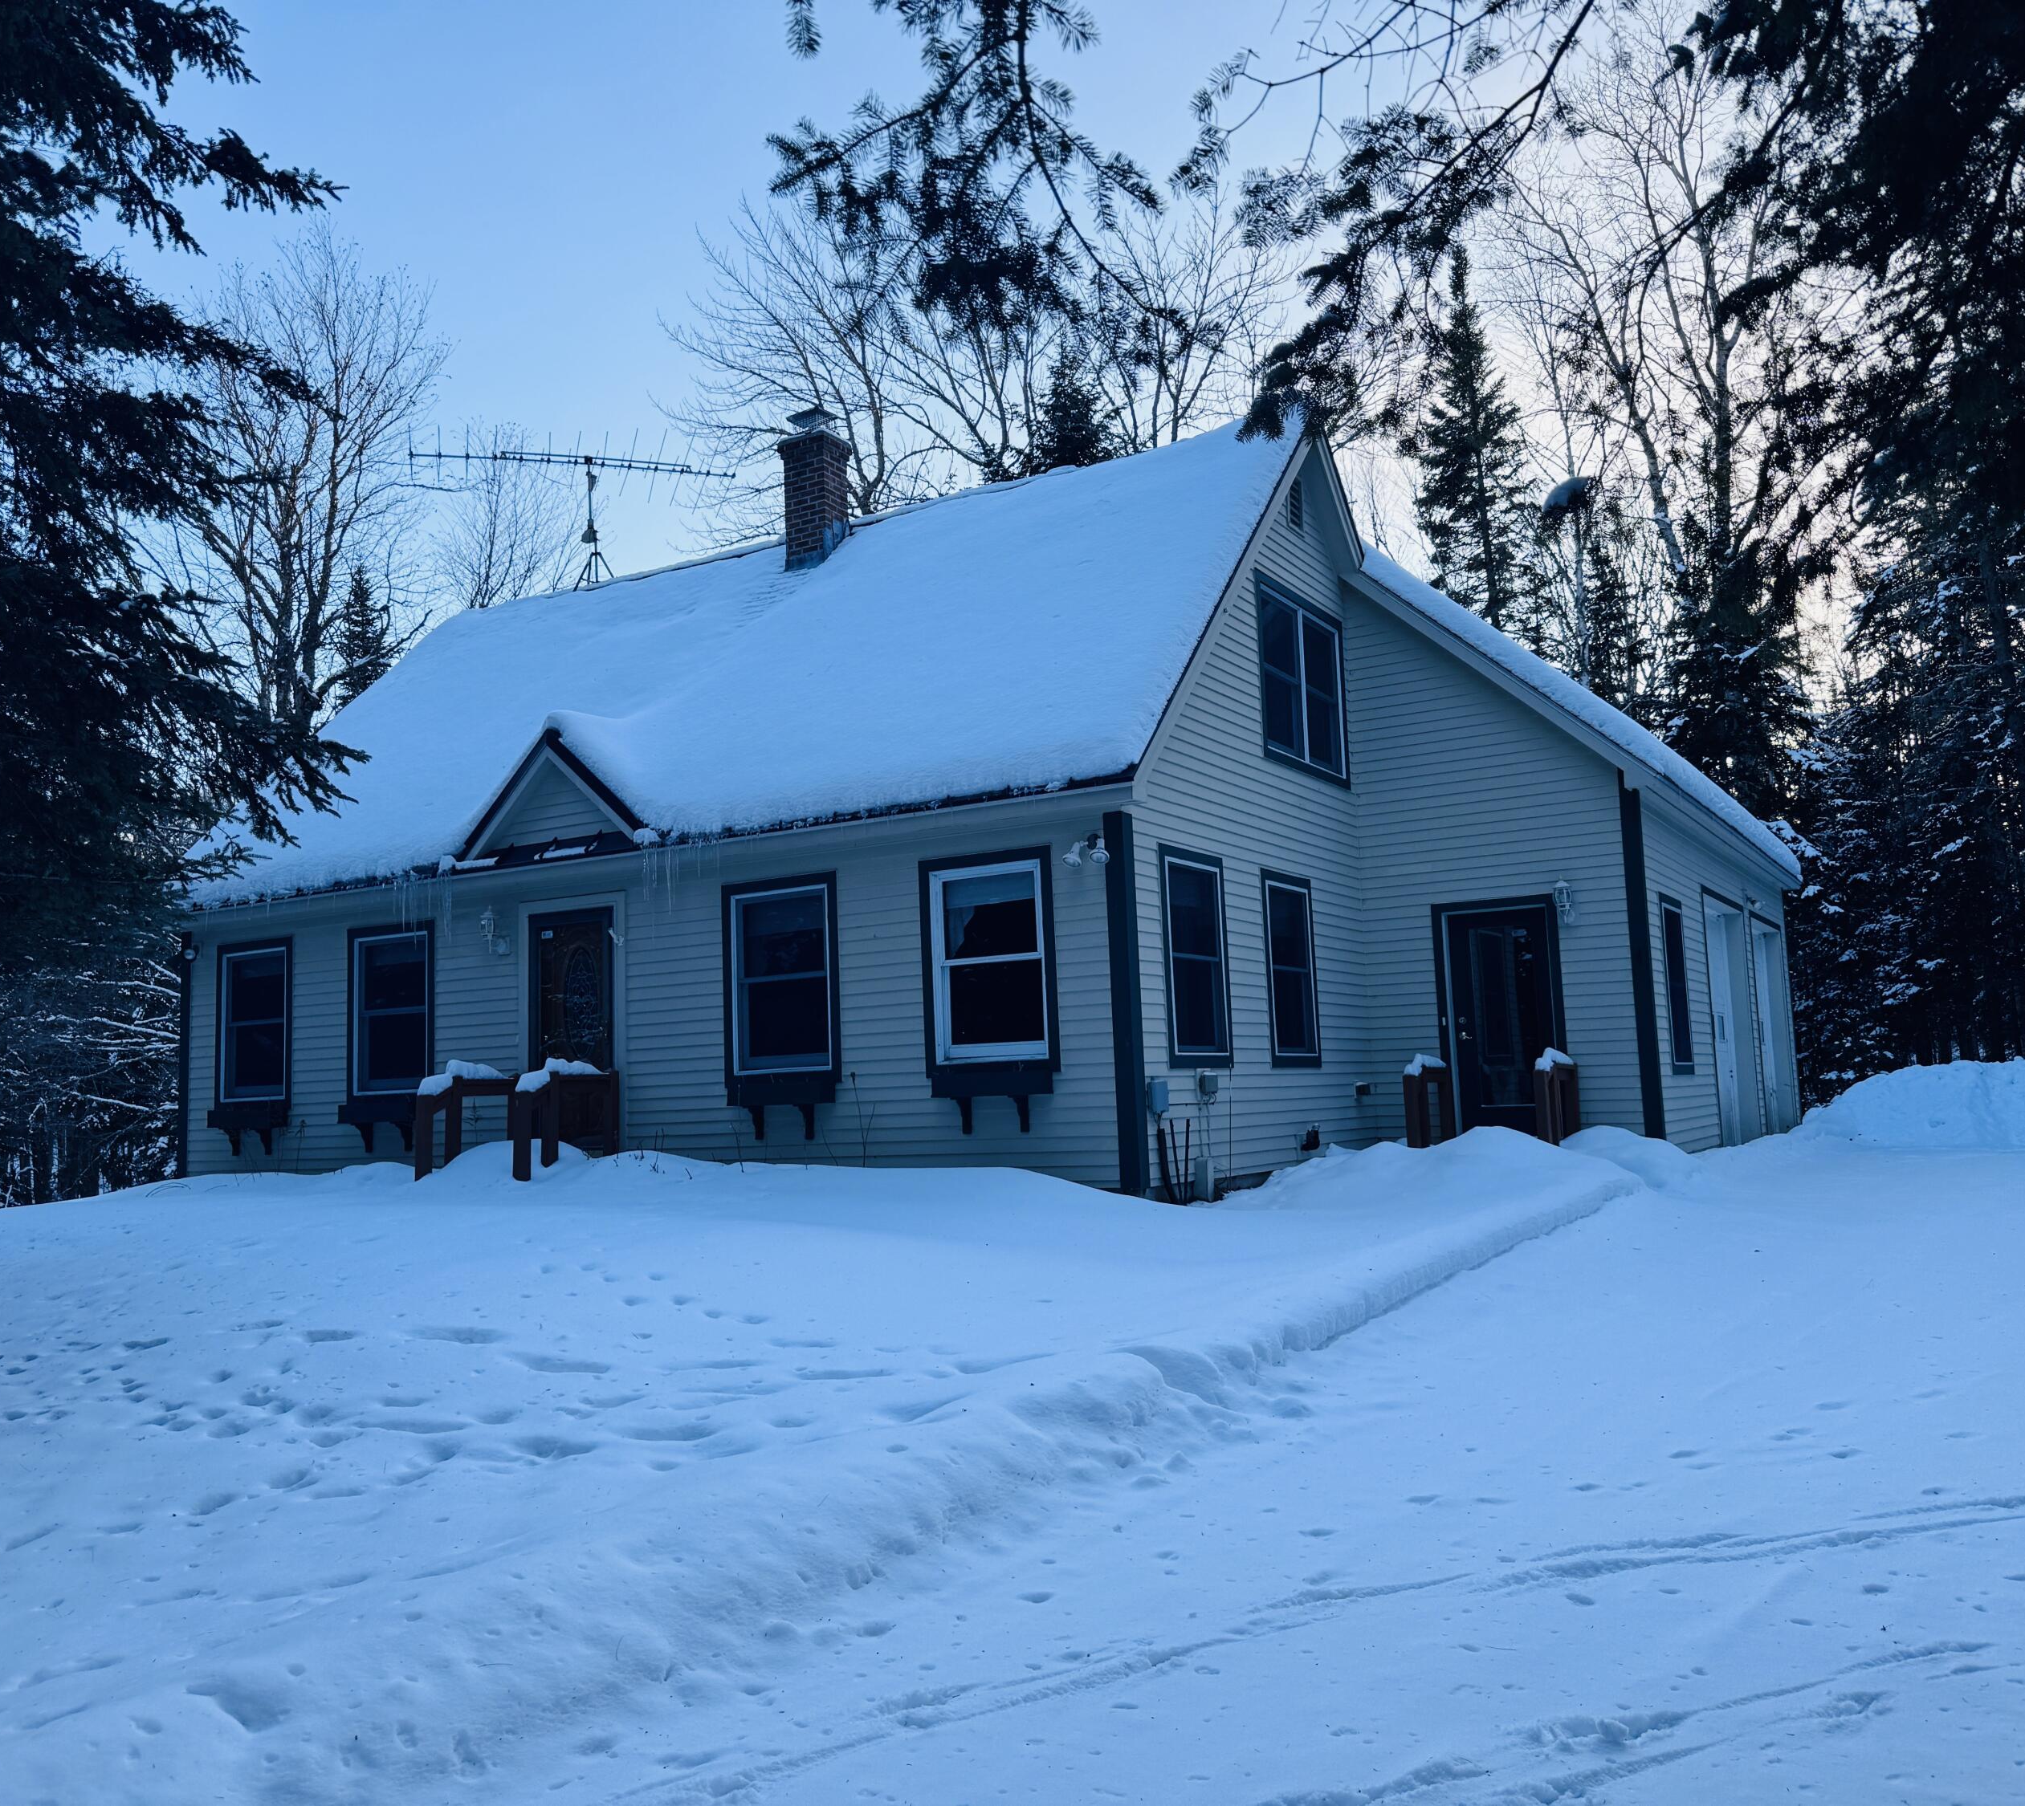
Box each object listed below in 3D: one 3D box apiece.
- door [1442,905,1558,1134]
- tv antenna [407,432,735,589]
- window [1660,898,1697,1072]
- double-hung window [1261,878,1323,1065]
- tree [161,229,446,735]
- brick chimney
[{"bbox_3d":[4.449,1.098,15.183,0.945,2.080,0.100,-6,-8,31],"label":"door"},{"bbox_3d":[-5.288,-4.555,20.283,3.800,1.732,2.450,0,-7,-18],"label":"tv antenna"},{"bbox_3d":[6.275,0.787,15.746,0.100,1.640,1.085,-6,-8,31],"label":"window"},{"bbox_3d":[2.389,0.583,14.239,0.100,1.630,1.085,-6,-8,31],"label":"double-hung window"},{"bbox_3d":[-12.628,-3.821,29.561,5.300,17.310,5.300,1,-7,-23],"label":"tree"},{"bbox_3d":[-2.110,-4.476,17.998,0.600,1.848,0.500,-6,-8,31],"label":"brick chimney"}]

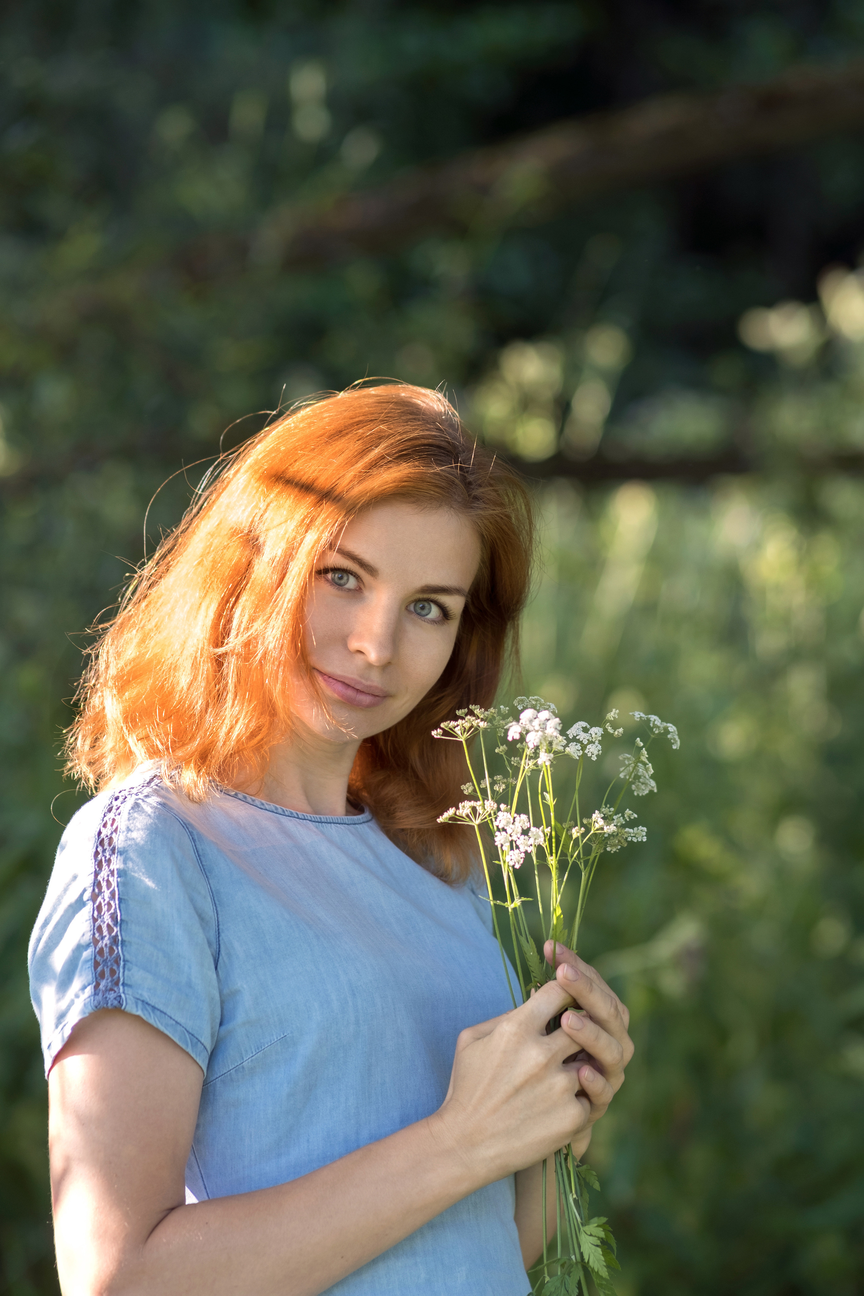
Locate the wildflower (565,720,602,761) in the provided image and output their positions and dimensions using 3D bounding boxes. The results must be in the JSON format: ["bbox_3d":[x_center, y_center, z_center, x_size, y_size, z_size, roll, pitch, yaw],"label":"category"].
[{"bbox_3d":[0.101,0.062,3.070,0.025,0.028,0.023,0,3,-6],"label":"wildflower"}]

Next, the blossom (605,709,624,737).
[{"bbox_3d":[0.122,0.050,3.070,0.013,0.019,0.014,-1,3,-11],"label":"blossom"}]

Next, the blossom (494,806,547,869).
[{"bbox_3d":[0.058,0.126,3.050,0.036,0.040,0.030,0,3,-6],"label":"blossom"}]

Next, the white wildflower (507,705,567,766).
[{"bbox_3d":[0.070,0.058,3.060,0.041,0.041,0.036,0,3,-6],"label":"white wildflower"}]

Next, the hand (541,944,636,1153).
[{"bbox_3d":[0.102,0.268,3.080,0.068,0.145,0.085,1,3,14],"label":"hand"}]

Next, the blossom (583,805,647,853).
[{"bbox_3d":[0.122,0.121,3.070,0.043,0.032,0.038,-1,3,-11],"label":"blossom"}]

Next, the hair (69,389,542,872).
[{"bbox_3d":[-0.089,-0.011,3.150,0.285,0.325,0.255,11,3,-19],"label":"hair"}]

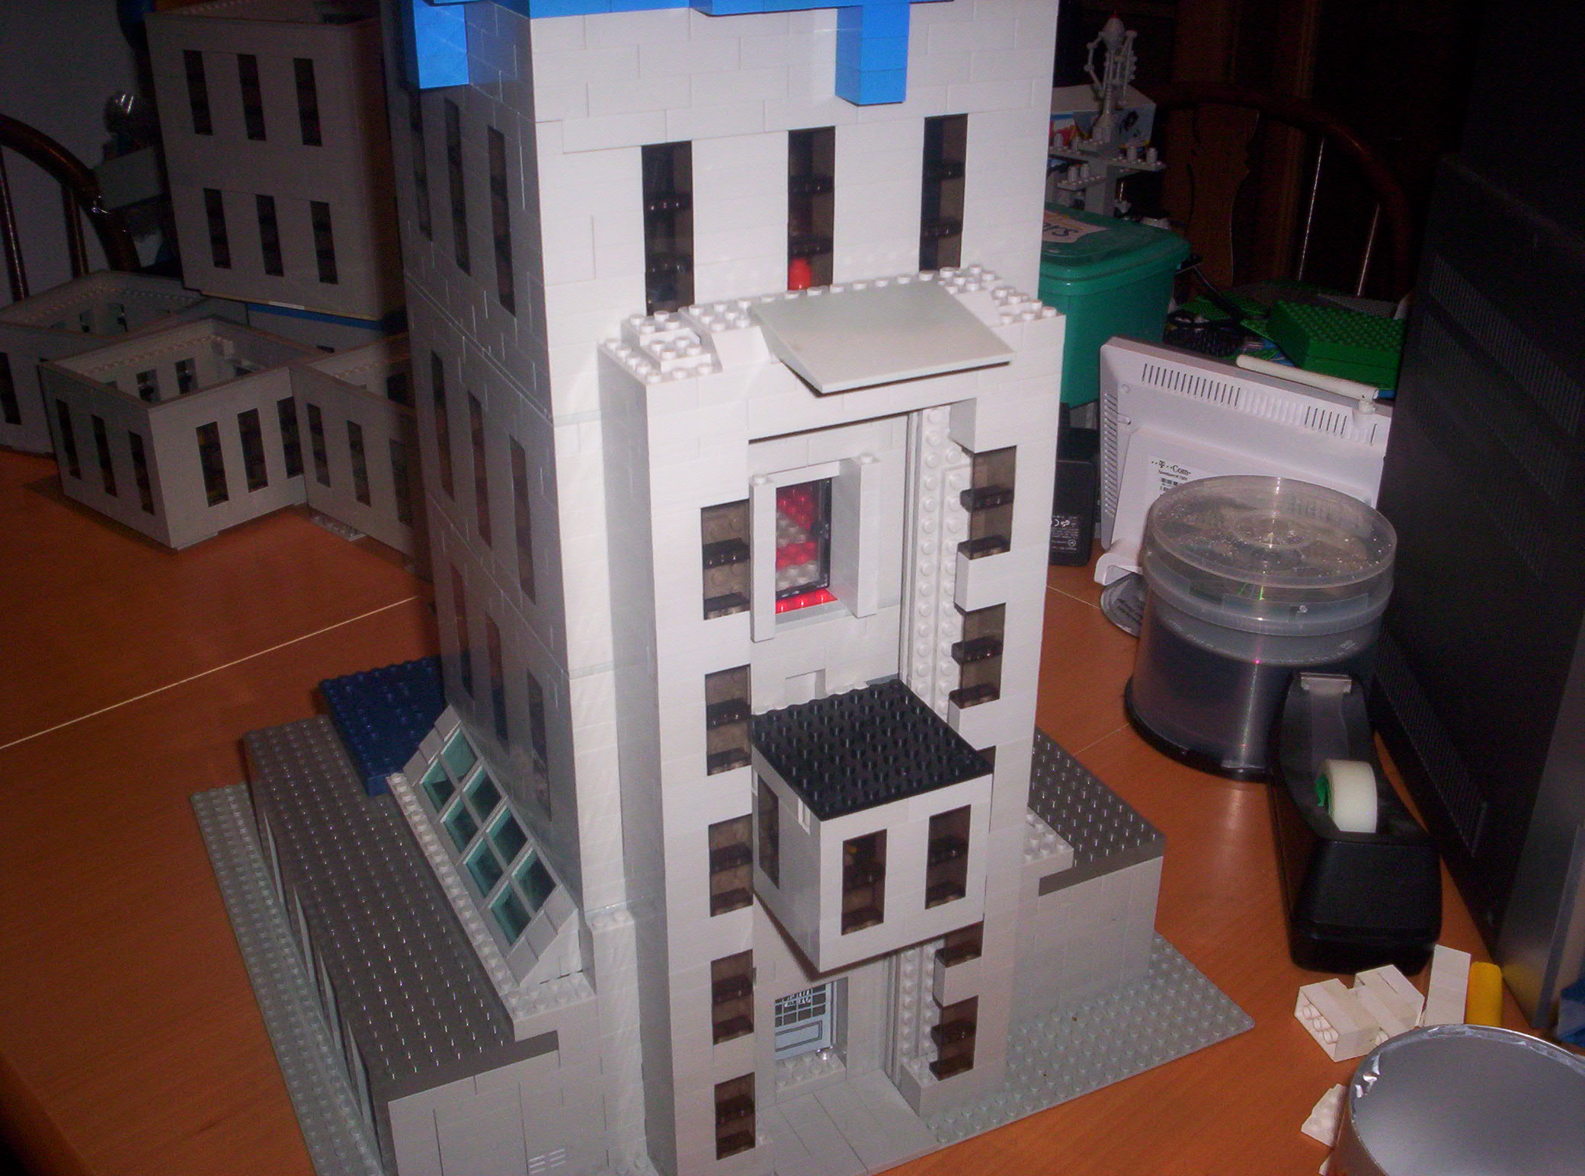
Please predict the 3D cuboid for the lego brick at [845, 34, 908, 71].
[{"bbox_3d":[0.024,-0.161,0.504,0.016,0.010,0.016,-12,30,-23],"label":"lego brick"}]

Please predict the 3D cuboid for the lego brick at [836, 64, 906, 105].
[{"bbox_3d":[0.024,-0.153,0.509,0.016,0.010,0.016,-13,30,-24],"label":"lego brick"}]

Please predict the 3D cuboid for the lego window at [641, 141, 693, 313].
[{"bbox_3d":[-0.039,-0.107,0.513,0.016,0.058,0.008,-13,30,-24],"label":"lego window"}]

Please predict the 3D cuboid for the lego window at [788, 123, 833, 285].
[{"bbox_3d":[0.004,-0.116,0.532,0.016,0.058,0.008,-13,30,-23],"label":"lego window"}]

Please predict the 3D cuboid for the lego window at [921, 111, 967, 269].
[{"bbox_3d":[0.047,-0.126,0.551,0.016,0.058,0.008,-13,30,-23],"label":"lego window"}]

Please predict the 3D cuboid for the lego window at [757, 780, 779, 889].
[{"bbox_3d":[-0.004,0.084,0.585,0.008,0.038,0.016,-13,30,-24],"label":"lego window"}]

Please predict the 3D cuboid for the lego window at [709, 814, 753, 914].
[{"bbox_3d":[-0.022,0.093,0.575,0.016,0.038,0.008,-13,30,-24],"label":"lego window"}]

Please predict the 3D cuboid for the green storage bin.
[{"bbox_3d":[0.198,-0.235,1.364,0.135,0.117,0.185,-21,34,-35],"label":"green storage bin"}]

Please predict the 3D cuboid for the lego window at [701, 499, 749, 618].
[{"bbox_3d":[-0.022,-0.010,0.522,0.016,0.038,0.008,-12,30,-23],"label":"lego window"}]

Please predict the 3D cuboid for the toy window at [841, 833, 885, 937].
[{"bbox_3d":[0.022,0.095,0.557,0.016,0.038,0.008,-13,30,-23],"label":"toy window"}]

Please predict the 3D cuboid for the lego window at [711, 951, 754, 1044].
[{"bbox_3d":[-0.023,0.143,0.601,0.016,0.038,0.008,-13,30,-24],"label":"lego window"}]

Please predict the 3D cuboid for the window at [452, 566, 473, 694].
[{"bbox_3d":[-0.131,0.017,0.691,0.008,0.058,0.016,-13,30,-24],"label":"window"}]

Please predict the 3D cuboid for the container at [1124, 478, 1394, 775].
[{"bbox_3d":[0.256,0.020,0.927,0.134,0.117,0.134,3,27,5],"label":"container"}]

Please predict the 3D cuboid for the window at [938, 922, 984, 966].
[{"bbox_3d":[0.063,0.124,0.639,0.016,0.038,0.008,-13,30,-23],"label":"window"}]

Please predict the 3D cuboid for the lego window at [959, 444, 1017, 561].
[{"bbox_3d":[0.065,-0.030,0.561,0.016,0.038,0.008,-13,30,-24],"label":"lego window"}]

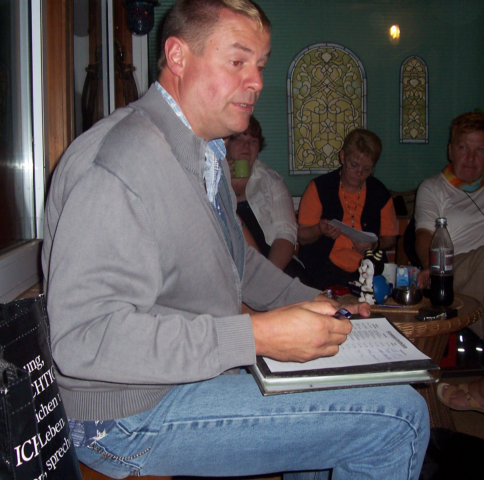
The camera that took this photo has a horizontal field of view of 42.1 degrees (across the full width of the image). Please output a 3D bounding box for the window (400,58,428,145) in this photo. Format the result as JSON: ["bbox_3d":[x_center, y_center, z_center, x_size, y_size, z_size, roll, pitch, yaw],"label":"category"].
[{"bbox_3d":[0.823,-0.670,3.000,0.135,0.410,0.020,-1,4,0],"label":"window"}]

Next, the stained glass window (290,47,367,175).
[{"bbox_3d":[0.408,-0.628,3.000,0.370,0.630,0.020,-1,4,0],"label":"stained glass window"}]

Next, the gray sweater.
[{"bbox_3d":[-0.103,0.019,1.130,0.520,0.620,0.520,-1,4,-1],"label":"gray sweater"}]

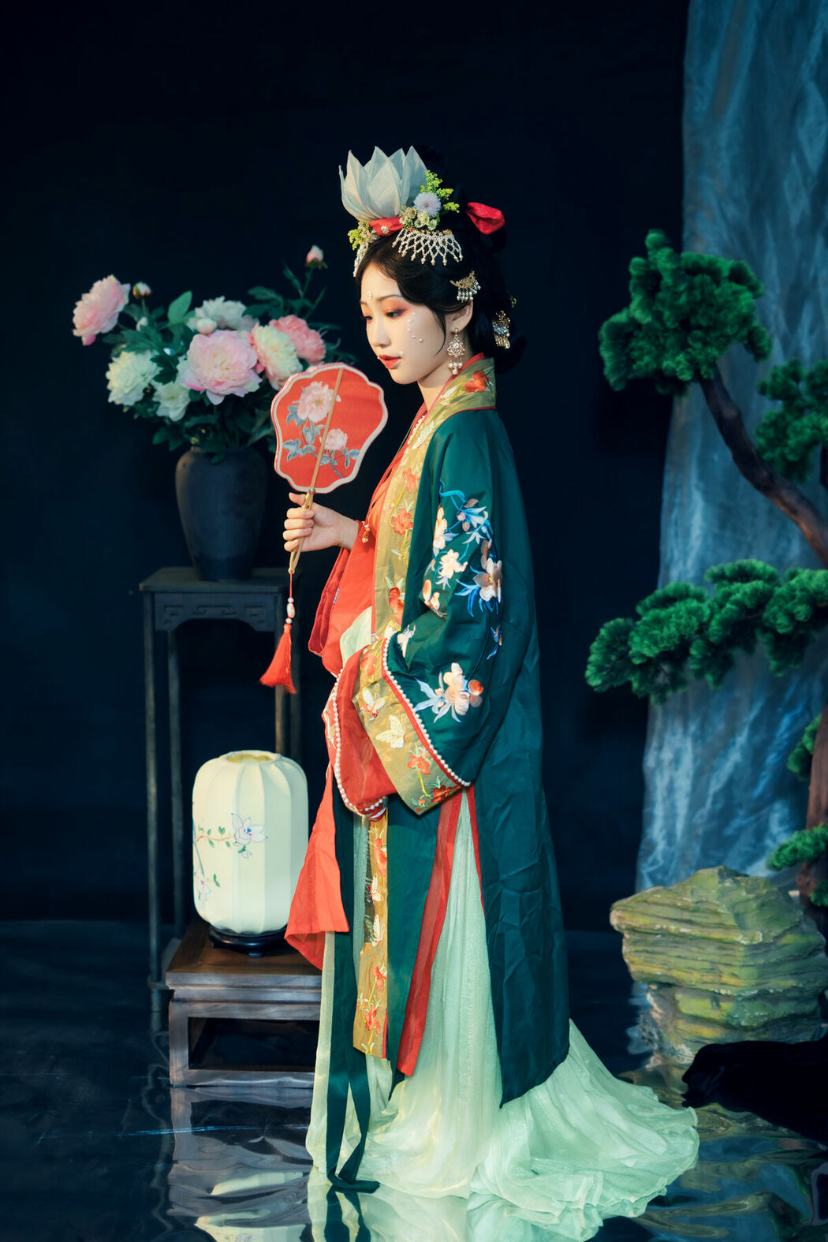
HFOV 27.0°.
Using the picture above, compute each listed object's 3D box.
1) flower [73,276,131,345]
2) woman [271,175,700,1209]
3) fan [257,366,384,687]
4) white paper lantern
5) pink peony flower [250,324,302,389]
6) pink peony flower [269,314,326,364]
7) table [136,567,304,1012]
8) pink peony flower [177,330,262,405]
[{"bbox_3d":[-0.645,-0.643,3.560,0.105,0.140,0.140,-7,10,-42],"label":"flower"},{"bbox_3d":[0.167,0.094,2.920,0.747,1.752,0.523,-2,8,-14],"label":"woman"},{"bbox_3d":[-0.186,-0.160,2.892,0.208,0.560,0.050,11,8,-26],"label":"fan"},{"bbox_3d":[-0.334,0.446,3.506,0.235,0.348,0.235,0,7,0],"label":"white paper lantern"},{"bbox_3d":[-0.283,-0.538,3.513,0.130,0.135,0.100,-6,10,-38],"label":"pink peony flower"},{"bbox_3d":[-0.246,-0.583,3.578,0.135,0.125,0.100,-5,9,-35],"label":"pink peony flower"},{"bbox_3d":[-0.407,0.381,3.757,0.308,0.964,0.308,0,8,3],"label":"table"},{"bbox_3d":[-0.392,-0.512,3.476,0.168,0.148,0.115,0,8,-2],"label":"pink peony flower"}]

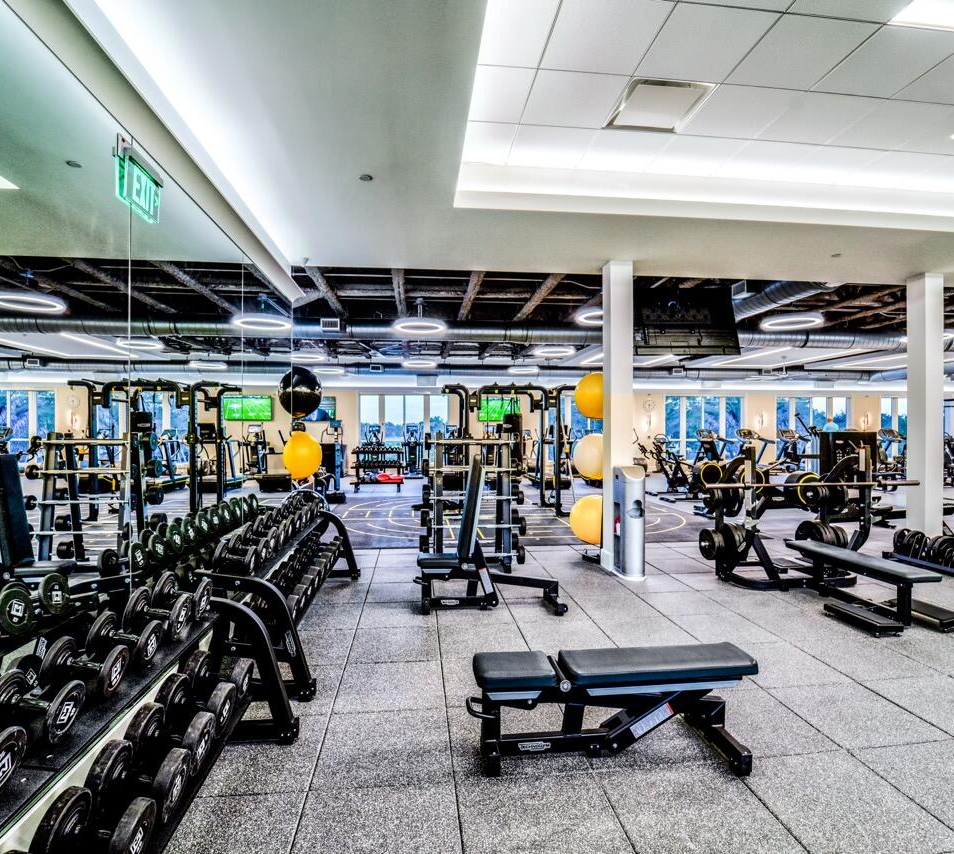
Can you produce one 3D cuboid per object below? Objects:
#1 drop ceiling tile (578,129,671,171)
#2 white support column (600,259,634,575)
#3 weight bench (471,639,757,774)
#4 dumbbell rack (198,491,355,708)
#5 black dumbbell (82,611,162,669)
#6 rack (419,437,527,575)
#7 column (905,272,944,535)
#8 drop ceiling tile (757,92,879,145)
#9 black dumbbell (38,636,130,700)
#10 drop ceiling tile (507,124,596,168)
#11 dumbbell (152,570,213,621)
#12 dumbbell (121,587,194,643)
[{"bbox_3d":[1.213,-2.272,4.101,0.615,0.020,0.575,0,0,-7],"label":"drop ceiling tile"},{"bbox_3d":[1.549,-0.109,5.509,0.275,3.360,0.265,0,0,-7],"label":"white support column"},{"bbox_3d":[0.614,1.313,2.352,1.330,0.460,0.450,0,0,-7],"label":"weight bench"},{"bbox_3d":[-1.402,1.147,3.972,0.656,0.845,2.372,0,0,-7],"label":"dumbbell rack"},{"bbox_3d":[-1.369,0.816,1.946,0.215,0.140,0.140,17,-4,-12],"label":"black dumbbell"},{"bbox_3d":[-0.068,0.814,5.668,1.100,1.500,0.760,0,0,-7],"label":"rack"},{"bbox_3d":[5.431,-0.126,6.069,0.260,3.433,0.250,0,-1,-7],"label":"column"},{"bbox_3d":[2.516,-2.277,3.690,0.615,0.020,0.580,0,0,-7],"label":"drop ceiling tile"},{"bbox_3d":[-1.232,0.757,1.574,0.195,0.155,0.155,16,-3,-8],"label":"black dumbbell"},{"bbox_3d":[0.598,-2.278,4.038,0.620,0.020,0.580,0,0,-7],"label":"drop ceiling tile"},{"bbox_3d":[-1.349,0.782,2.298,0.190,0.178,0.178,15,-2,-7],"label":"dumbbell"},{"bbox_3d":[-1.279,0.749,2.010,0.195,0.172,0.172,14,-3,-8],"label":"dumbbell"}]

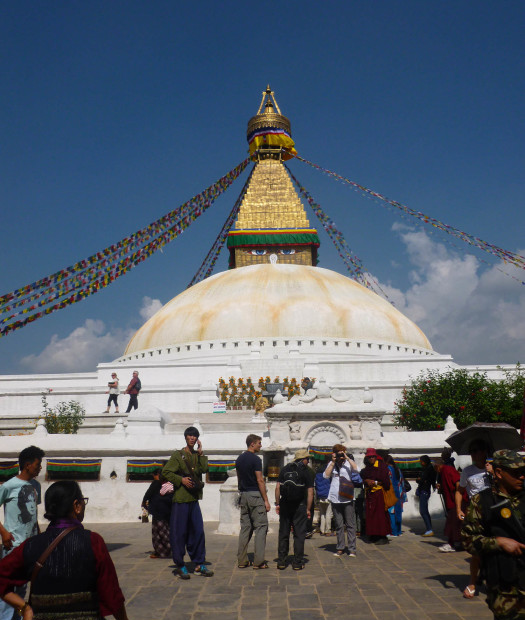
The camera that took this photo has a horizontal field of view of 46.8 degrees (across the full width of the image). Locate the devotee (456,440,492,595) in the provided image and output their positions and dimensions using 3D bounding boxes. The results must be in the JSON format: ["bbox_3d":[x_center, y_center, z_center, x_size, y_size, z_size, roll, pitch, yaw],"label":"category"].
[{"bbox_3d":[2.467,2.372,7.028,0.550,1.725,0.450,0,-14,-7],"label":"devotee"}]

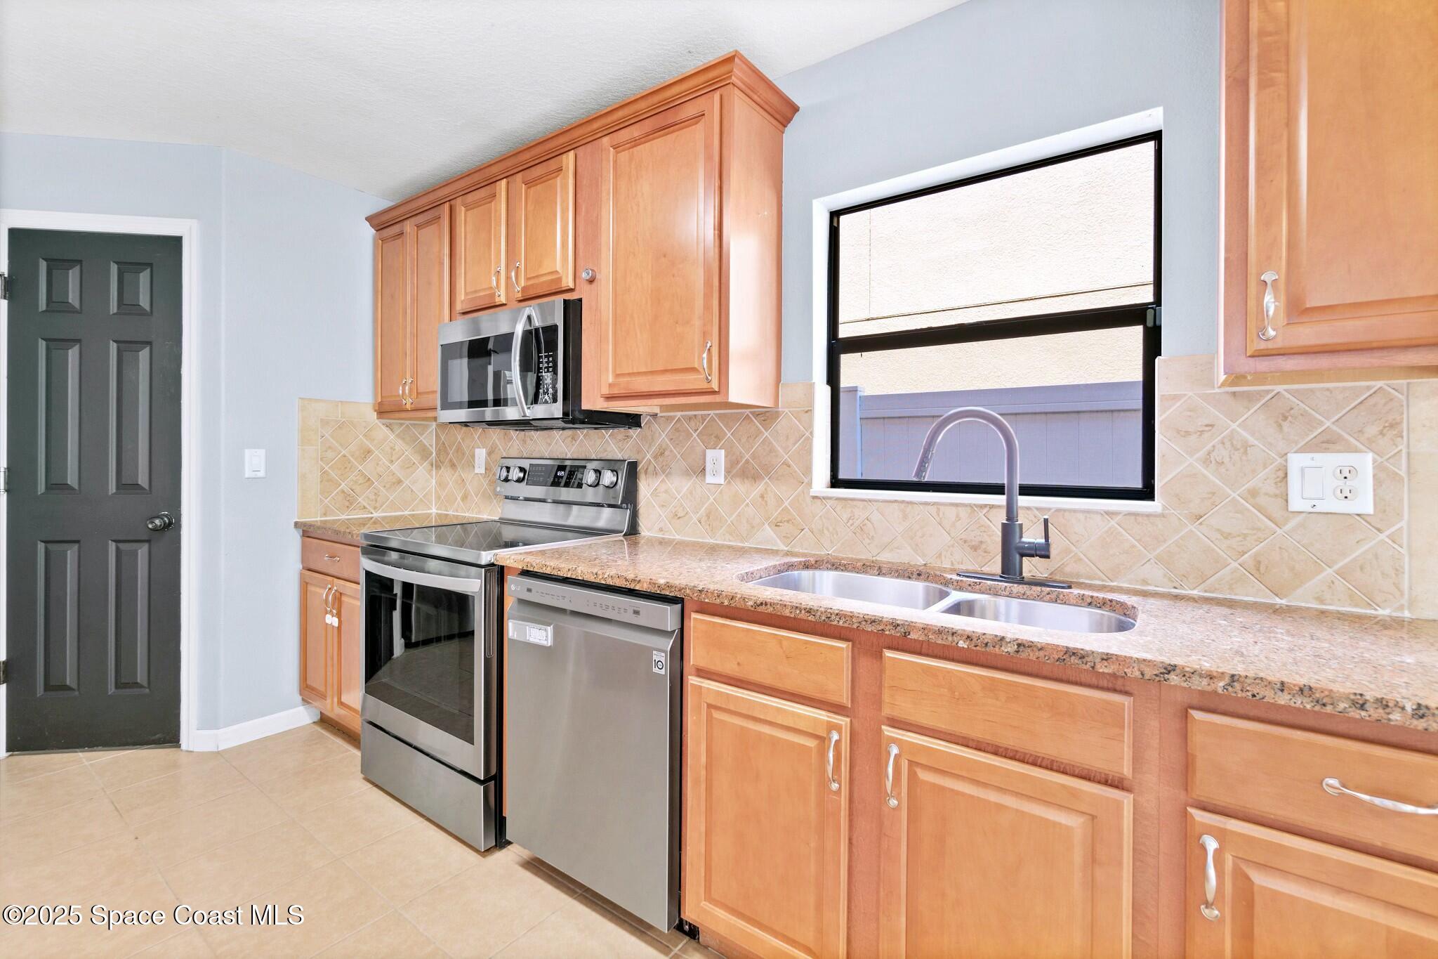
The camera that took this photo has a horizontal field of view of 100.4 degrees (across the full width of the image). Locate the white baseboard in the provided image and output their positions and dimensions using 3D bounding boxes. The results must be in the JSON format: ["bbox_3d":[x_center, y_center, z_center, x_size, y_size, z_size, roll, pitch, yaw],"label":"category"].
[{"bbox_3d":[-1.972,1.055,2.569,0.085,0.085,0.440,2,1,35],"label":"white baseboard"}]

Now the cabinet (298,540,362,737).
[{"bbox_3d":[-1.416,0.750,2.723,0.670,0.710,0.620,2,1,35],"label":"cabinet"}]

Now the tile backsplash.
[{"bbox_3d":[-0.215,-0.043,1.882,3.550,0.540,0.630,2,1,35],"label":"tile backsplash"}]

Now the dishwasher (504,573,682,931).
[{"bbox_3d":[-0.190,0.695,1.810,0.603,0.840,0.610,2,1,35],"label":"dishwasher"}]

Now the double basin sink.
[{"bbox_3d":[0.459,0.375,1.354,0.810,0.200,0.460,2,1,35],"label":"double basin sink"}]

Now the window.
[{"bbox_3d":[0.766,-0.427,1.809,0.905,0.945,0.070,2,1,35],"label":"window"}]

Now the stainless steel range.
[{"bbox_3d":[-0.839,0.521,2.281,0.762,1.204,0.690,2,1,35],"label":"stainless steel range"}]

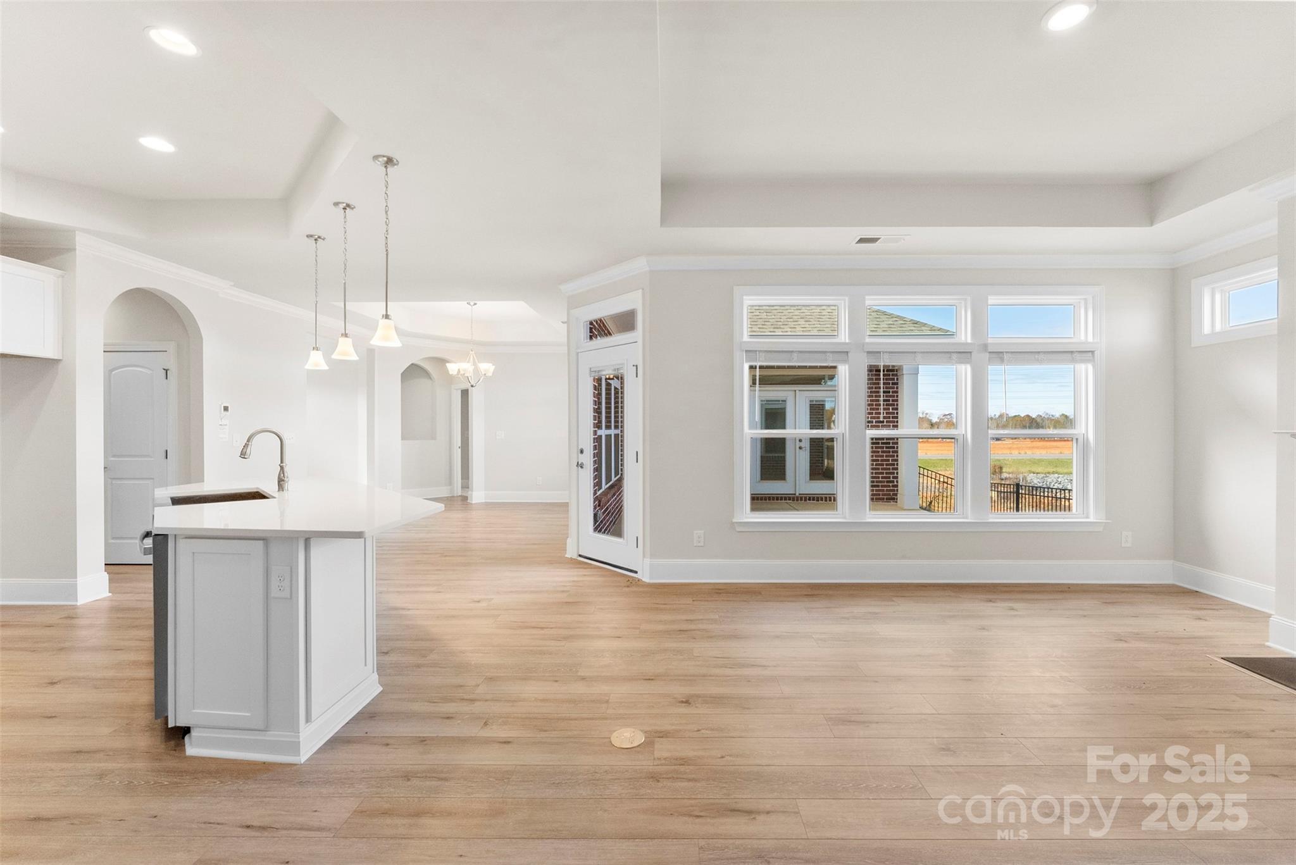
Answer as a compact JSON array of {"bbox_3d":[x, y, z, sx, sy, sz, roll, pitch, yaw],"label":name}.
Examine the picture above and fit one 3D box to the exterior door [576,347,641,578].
[{"bbox_3d":[-0.380,0.236,4.750,0.060,2.040,0.910,0,0,-44],"label":"exterior door"}]

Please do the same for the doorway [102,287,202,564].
[{"bbox_3d":[-4.290,0.024,4.360,0.150,2.480,0.870,0,0,1],"label":"doorway"}]

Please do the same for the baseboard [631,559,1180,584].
[{"bbox_3d":[2.200,1.177,4.280,4.470,0.195,0.020,0,0,1],"label":"baseboard"}]

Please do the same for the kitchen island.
[{"bbox_3d":[-2.160,0.825,2.930,1.060,0.914,3.000,0,0,-45],"label":"kitchen island"}]

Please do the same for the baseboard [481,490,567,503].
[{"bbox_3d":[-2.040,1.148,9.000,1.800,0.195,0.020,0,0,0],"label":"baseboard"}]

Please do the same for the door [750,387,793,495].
[{"bbox_3d":[2.450,0.205,9.920,0.900,2.040,0.060,0,0,0],"label":"door"}]

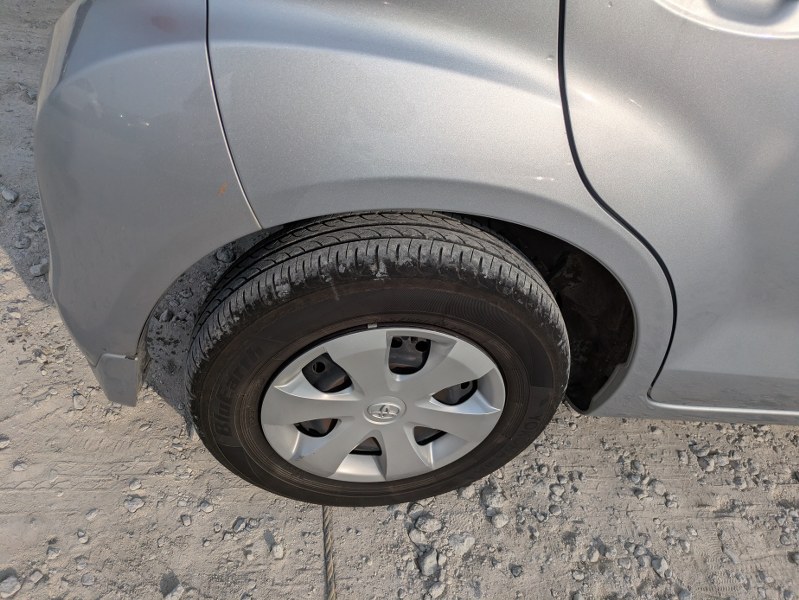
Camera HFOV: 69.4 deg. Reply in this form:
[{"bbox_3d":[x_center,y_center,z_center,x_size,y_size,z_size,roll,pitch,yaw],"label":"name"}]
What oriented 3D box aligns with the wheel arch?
[{"bbox_3d":[0.015,0.021,0.838,0.780,0.440,0.160,3,41,-10],"label":"wheel arch"}]

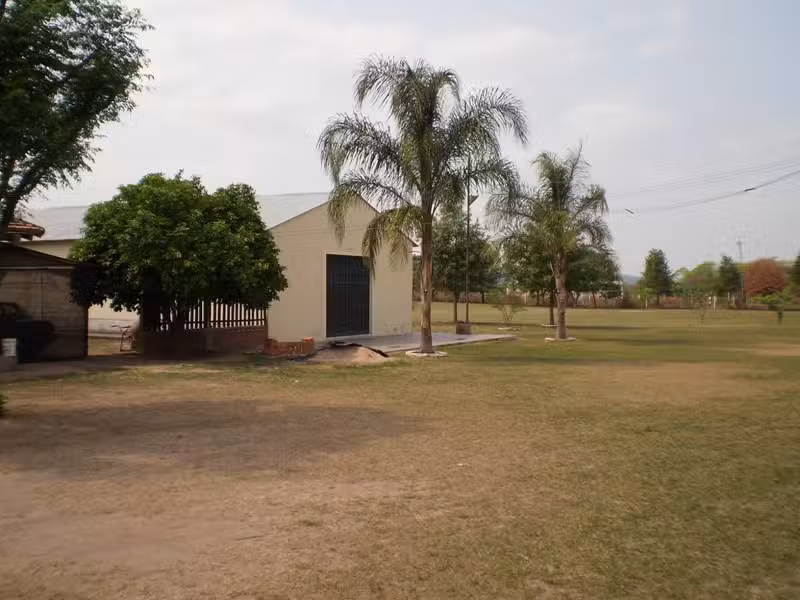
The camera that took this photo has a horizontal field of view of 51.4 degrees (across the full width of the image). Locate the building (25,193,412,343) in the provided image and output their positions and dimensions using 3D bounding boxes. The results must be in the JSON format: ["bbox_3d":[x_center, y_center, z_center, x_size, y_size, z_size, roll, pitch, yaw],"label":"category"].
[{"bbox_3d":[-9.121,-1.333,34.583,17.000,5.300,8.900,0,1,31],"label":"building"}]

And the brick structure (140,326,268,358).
[{"bbox_3d":[-4.951,1.054,21.412,3.260,0.740,0.300,0,1,-25],"label":"brick structure"}]

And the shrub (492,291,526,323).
[{"bbox_3d":[5.264,0.435,40.008,1.650,1.600,1.600,0,1,0],"label":"shrub"}]

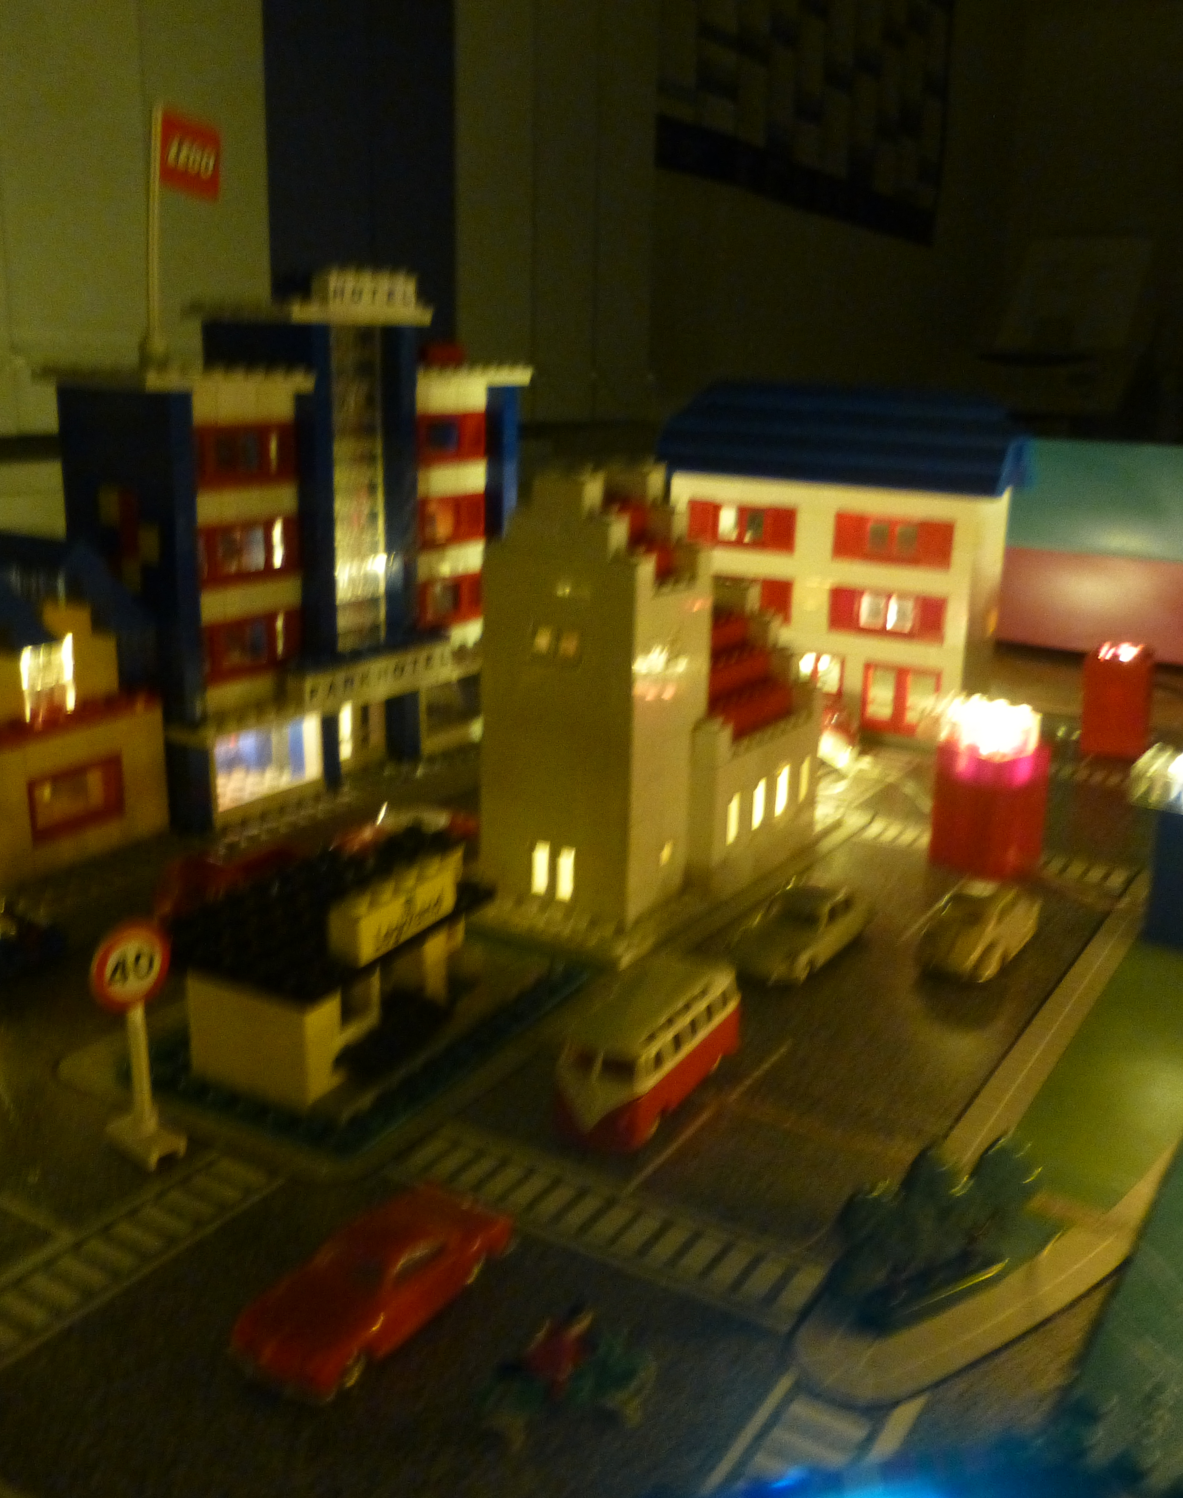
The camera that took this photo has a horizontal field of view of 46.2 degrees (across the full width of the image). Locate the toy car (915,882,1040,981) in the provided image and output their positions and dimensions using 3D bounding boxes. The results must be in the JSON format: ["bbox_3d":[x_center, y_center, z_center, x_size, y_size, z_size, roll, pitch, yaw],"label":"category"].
[{"bbox_3d":[0.106,0.047,0.375,0.018,0.017,0.046,11,18,29],"label":"toy car"}]

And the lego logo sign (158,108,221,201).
[{"bbox_3d":[-0.116,-0.171,0.400,0.002,0.019,0.031,9,13,14],"label":"lego logo sign"}]

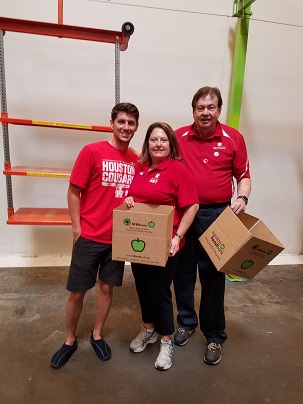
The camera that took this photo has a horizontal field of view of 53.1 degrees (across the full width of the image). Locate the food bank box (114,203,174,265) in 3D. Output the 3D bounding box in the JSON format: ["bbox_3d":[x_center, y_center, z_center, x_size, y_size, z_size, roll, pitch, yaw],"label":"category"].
[{"bbox_3d":[-0.038,0.176,1.745,0.295,0.279,0.250,5,11,12],"label":"food bank box"}]

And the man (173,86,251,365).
[{"bbox_3d":[0.377,0.185,2.094,0.550,1.850,0.390,5,12,13],"label":"man"}]

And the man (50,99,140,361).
[{"bbox_3d":[-0.320,0.225,2.021,0.580,1.740,0.420,0,12,-13],"label":"man"}]

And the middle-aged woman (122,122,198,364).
[{"bbox_3d":[0.077,0.303,2.023,0.470,1.620,0.410,6,12,19],"label":"middle-aged woman"}]

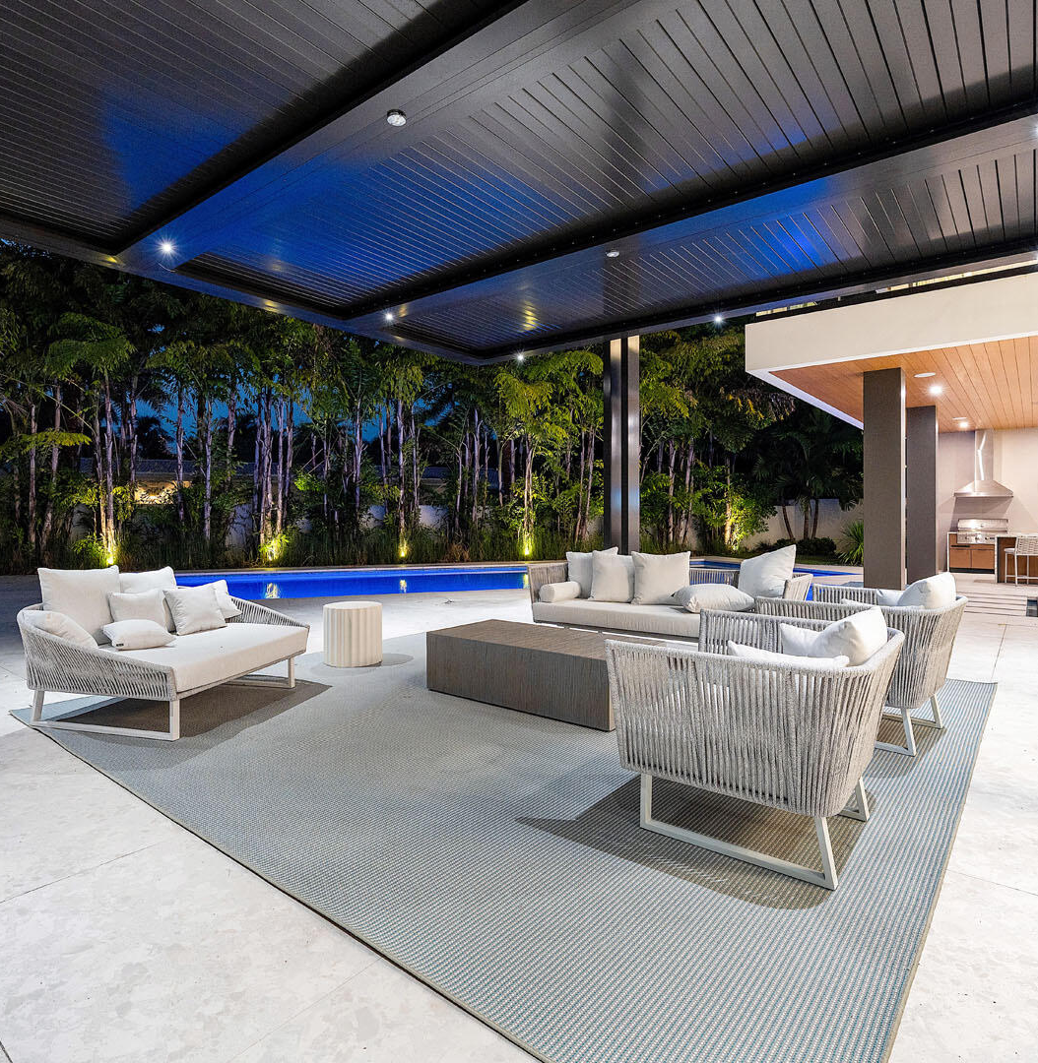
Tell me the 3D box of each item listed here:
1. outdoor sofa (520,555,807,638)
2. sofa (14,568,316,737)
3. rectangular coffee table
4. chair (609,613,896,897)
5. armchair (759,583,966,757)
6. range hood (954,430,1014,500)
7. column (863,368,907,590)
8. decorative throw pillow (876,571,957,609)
[{"bbox_3d":[1.090,0.625,5.190,2.370,0.750,0.920,0,0,40],"label":"outdoor sofa"},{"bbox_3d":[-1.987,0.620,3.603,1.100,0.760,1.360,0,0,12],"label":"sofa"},{"bbox_3d":[0.146,0.820,3.770,1.310,0.360,0.680,0,0,39],"label":"rectangular coffee table"},{"bbox_3d":[0.827,0.655,2.088,0.800,0.690,0.930,0,0,38],"label":"chair"},{"bbox_3d":[1.755,0.655,3.135,0.800,0.690,0.930,0,0,44],"label":"armchair"},{"bbox_3d":[10.940,-1.580,14.580,1.080,1.600,0.600,0,0,40],"label":"range hood"},{"bbox_3d":[5.453,-0.675,9.227,0.470,3.350,0.470,0,0,40],"label":"column"},{"bbox_3d":[1.930,0.405,3.020,0.460,0.420,0.180,0,22,-46],"label":"decorative throw pillow"}]

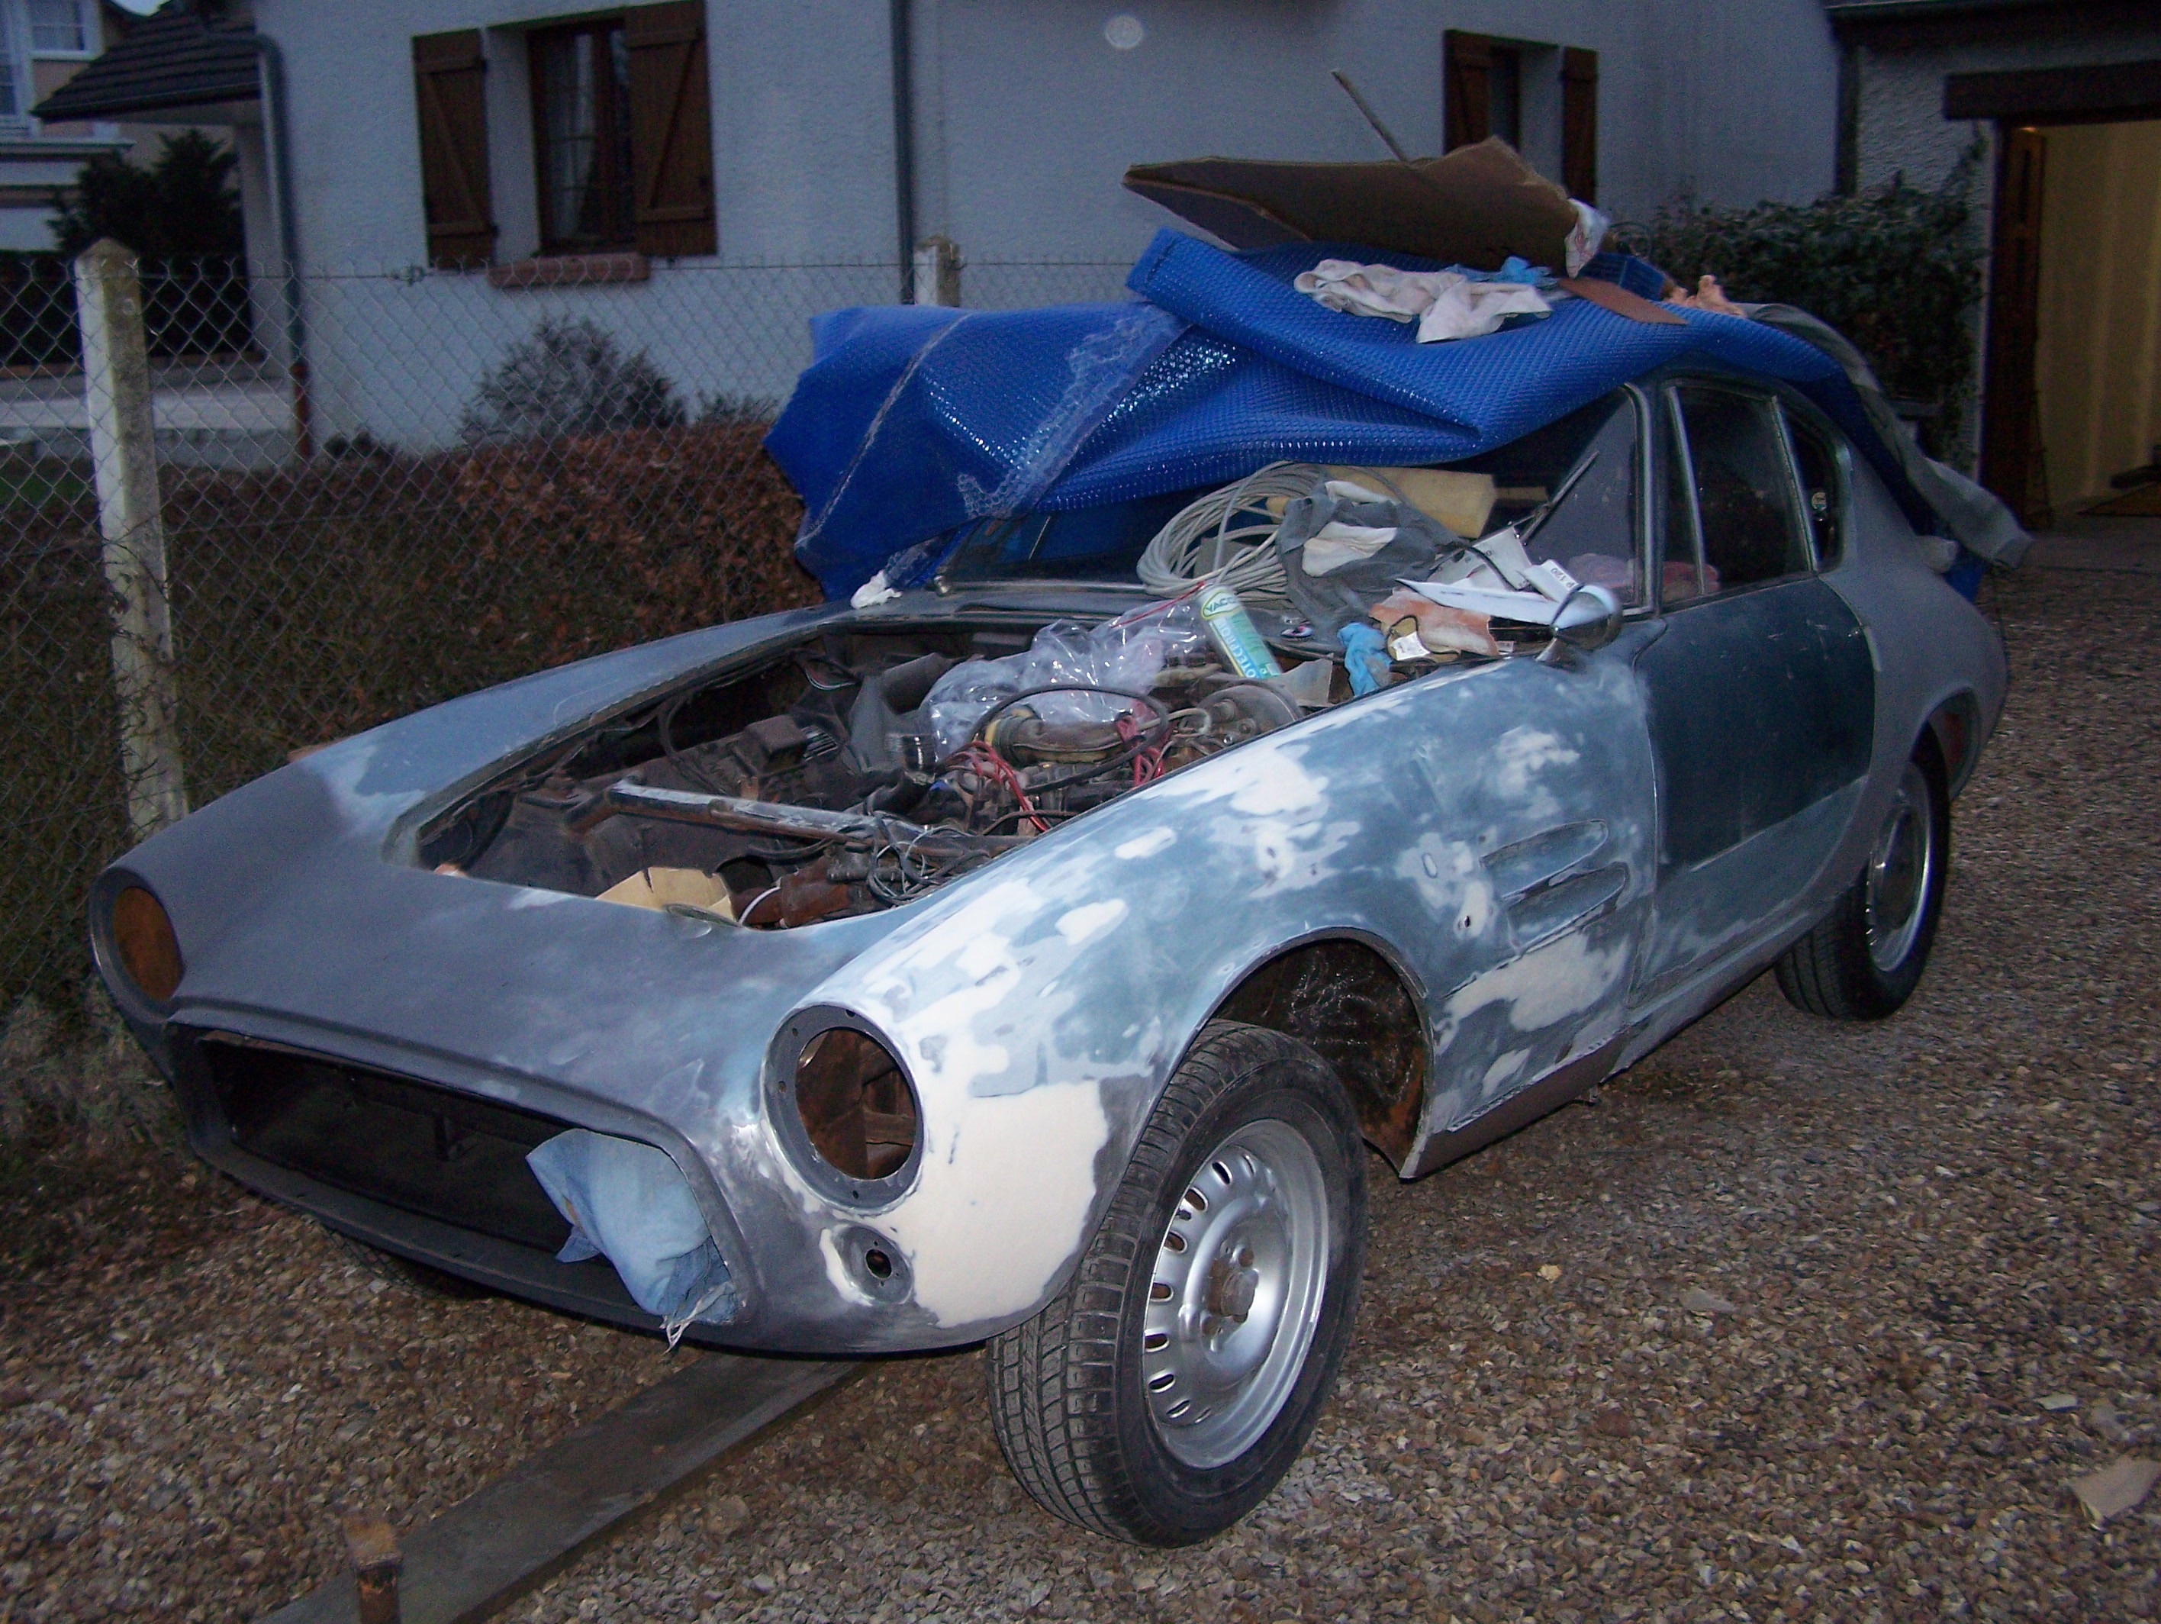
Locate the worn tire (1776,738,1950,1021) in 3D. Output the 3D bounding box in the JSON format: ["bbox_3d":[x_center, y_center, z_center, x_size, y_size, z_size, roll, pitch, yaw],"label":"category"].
[{"bbox_3d":[1.523,0.110,4.624,0.180,0.590,0.590,7,14,35],"label":"worn tire"}]

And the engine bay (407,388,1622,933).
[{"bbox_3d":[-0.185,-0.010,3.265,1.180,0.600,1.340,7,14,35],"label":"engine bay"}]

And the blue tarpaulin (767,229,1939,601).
[{"bbox_3d":[0.605,-0.738,4.492,1.580,0.620,1.800,7,14,35],"label":"blue tarpaulin"}]

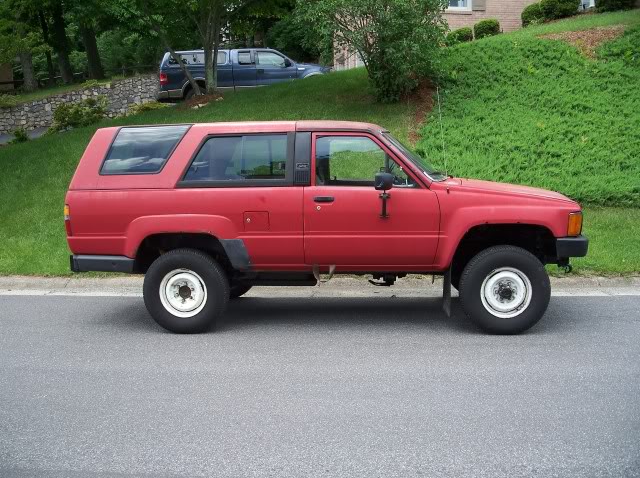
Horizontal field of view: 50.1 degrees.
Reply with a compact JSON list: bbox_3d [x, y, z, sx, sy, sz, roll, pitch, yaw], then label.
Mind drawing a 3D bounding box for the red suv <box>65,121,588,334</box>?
[{"bbox_3d":[0.055,-0.165,6.370,4.380,1.730,1.720,0,7,6],"label":"red suv"}]

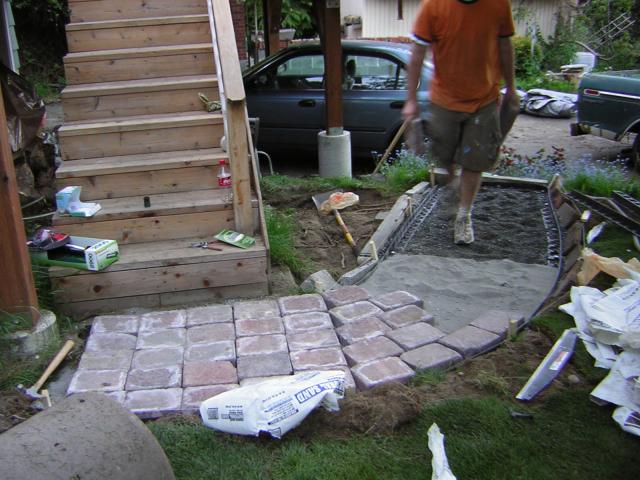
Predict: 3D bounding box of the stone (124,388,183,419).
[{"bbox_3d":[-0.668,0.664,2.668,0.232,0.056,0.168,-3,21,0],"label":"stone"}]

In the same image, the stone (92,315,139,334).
[{"bbox_3d":[-1.009,0.445,3.286,0.229,0.060,0.177,-3,20,-1],"label":"stone"}]

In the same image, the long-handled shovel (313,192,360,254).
[{"bbox_3d":[0.147,-0.162,4.559,0.250,0.110,1.240,-5,23,-6],"label":"long-handled shovel"}]

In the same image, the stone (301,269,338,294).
[{"bbox_3d":[-0.003,0.217,3.530,0.165,0.075,0.180,-15,24,-29],"label":"stone"}]

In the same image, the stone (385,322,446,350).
[{"bbox_3d":[0.443,0.465,3.076,0.220,0.060,0.170,-13,23,-26],"label":"stone"}]

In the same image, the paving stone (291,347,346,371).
[{"bbox_3d":[-0.010,0.546,2.906,0.227,0.060,0.162,-5,20,-7],"label":"paving stone"}]

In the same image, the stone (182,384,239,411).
[{"bbox_3d":[-0.427,0.653,2.651,0.224,0.057,0.169,-4,20,-6],"label":"stone"}]

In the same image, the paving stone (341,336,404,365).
[{"bbox_3d":[0.233,0.517,2.974,0.224,0.057,0.169,-10,21,-23],"label":"paving stone"}]

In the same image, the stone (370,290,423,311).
[{"bbox_3d":[0.387,0.338,3.463,0.224,0.057,0.169,-13,22,-28],"label":"stone"}]

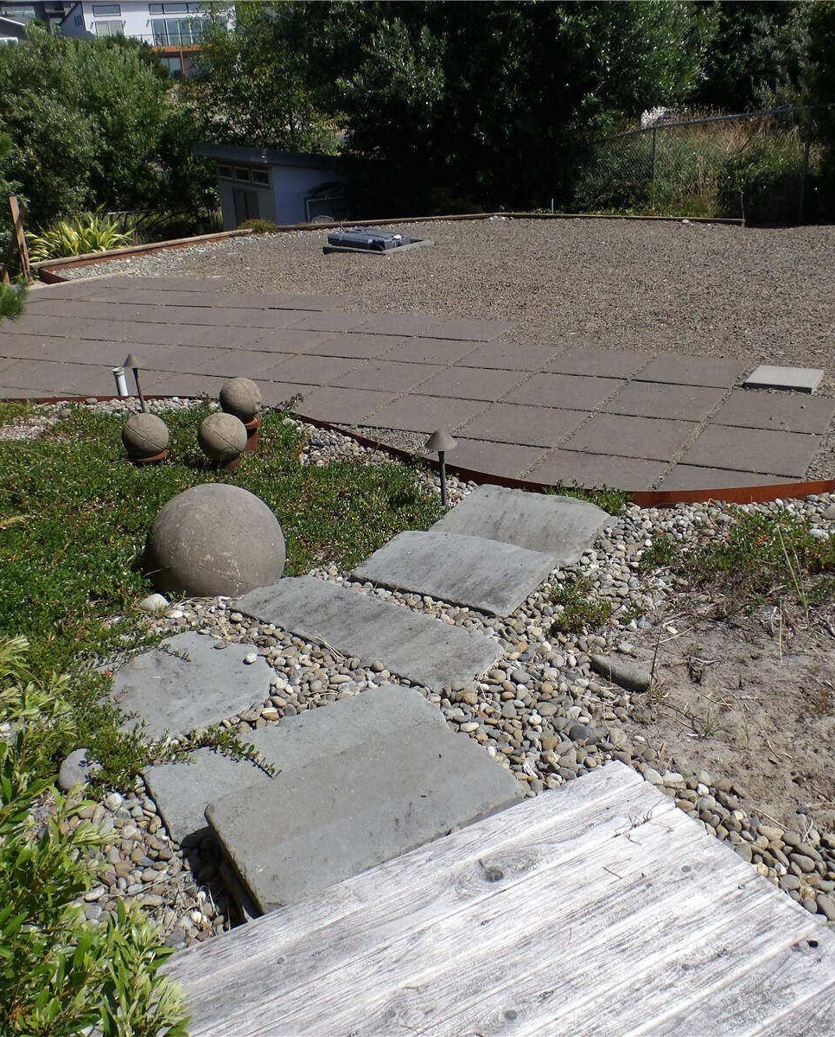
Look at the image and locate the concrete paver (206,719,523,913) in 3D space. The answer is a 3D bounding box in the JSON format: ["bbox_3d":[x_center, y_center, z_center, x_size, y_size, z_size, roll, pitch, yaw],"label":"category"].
[{"bbox_3d":[-0.126,0.673,2.183,0.610,0.055,0.362,-17,27,-25],"label":"concrete paver"}]

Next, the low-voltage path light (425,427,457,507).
[{"bbox_3d":[0.115,-0.242,4.558,0.150,0.395,0.150,-4,24,0],"label":"low-voltage path light"}]

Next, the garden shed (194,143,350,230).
[{"bbox_3d":[-2.368,-5.889,18.531,2.400,2.450,3.550,-16,27,-24],"label":"garden shed"}]

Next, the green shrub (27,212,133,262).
[{"bbox_3d":[-4.396,-3.680,12.758,1.280,0.760,1.080,-4,24,0],"label":"green shrub"}]

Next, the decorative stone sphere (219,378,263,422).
[{"bbox_3d":[-0.997,-0.669,5.420,0.242,0.242,0.242,-4,24,0],"label":"decorative stone sphere"}]

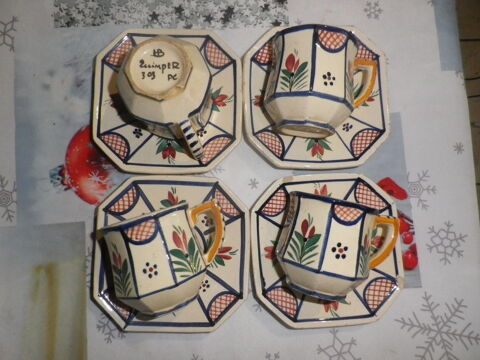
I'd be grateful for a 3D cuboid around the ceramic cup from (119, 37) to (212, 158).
[{"bbox_3d":[-0.057,-0.069,0.298,0.073,0.076,0.097,-27,84,-6],"label":"ceramic cup"}]

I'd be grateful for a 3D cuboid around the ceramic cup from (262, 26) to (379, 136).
[{"bbox_3d":[0.073,-0.080,0.308,0.097,0.073,0.076,6,90,-13],"label":"ceramic cup"}]

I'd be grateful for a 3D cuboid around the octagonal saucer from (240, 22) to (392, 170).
[{"bbox_3d":[0.075,-0.082,0.345,0.140,0.019,0.140,-2,85,-3],"label":"octagonal saucer"}]

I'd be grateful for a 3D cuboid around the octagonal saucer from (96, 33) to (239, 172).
[{"bbox_3d":[-0.069,-0.077,0.337,0.140,0.019,0.140,1,85,-3],"label":"octagonal saucer"}]

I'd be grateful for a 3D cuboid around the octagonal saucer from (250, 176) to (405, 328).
[{"bbox_3d":[0.082,0.065,0.332,0.140,0.019,0.140,-4,85,-3],"label":"octagonal saucer"}]

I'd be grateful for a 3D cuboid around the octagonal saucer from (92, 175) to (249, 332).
[{"bbox_3d":[-0.062,0.068,0.324,0.140,0.019,0.140,2,85,-3],"label":"octagonal saucer"}]

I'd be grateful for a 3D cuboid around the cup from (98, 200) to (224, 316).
[{"bbox_3d":[-0.056,0.064,0.289,0.097,0.073,0.076,-16,91,-6],"label":"cup"}]

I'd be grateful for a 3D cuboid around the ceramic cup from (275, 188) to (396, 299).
[{"bbox_3d":[0.083,0.058,0.295,0.097,0.073,0.076,12,88,-6],"label":"ceramic cup"}]

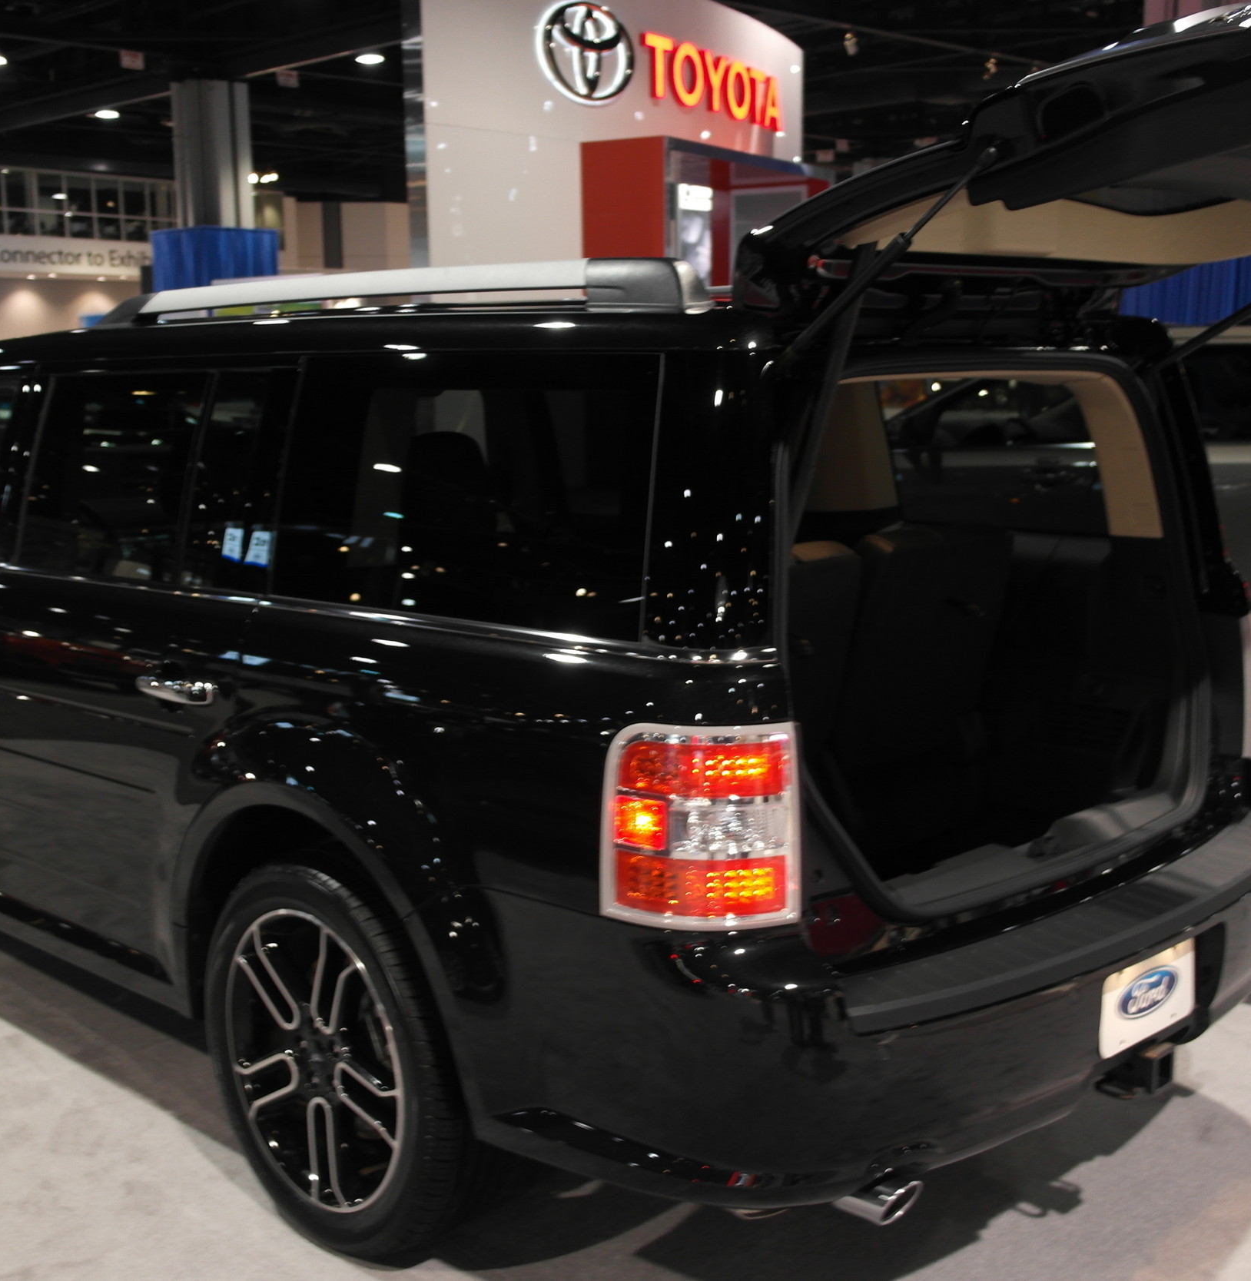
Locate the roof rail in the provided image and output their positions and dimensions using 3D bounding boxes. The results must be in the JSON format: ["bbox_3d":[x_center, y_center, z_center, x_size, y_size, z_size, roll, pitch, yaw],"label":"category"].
[{"bbox_3d":[-0.530,-0.639,2.990,1.812,0.091,0.059,9,12,43],"label":"roof rail"}]

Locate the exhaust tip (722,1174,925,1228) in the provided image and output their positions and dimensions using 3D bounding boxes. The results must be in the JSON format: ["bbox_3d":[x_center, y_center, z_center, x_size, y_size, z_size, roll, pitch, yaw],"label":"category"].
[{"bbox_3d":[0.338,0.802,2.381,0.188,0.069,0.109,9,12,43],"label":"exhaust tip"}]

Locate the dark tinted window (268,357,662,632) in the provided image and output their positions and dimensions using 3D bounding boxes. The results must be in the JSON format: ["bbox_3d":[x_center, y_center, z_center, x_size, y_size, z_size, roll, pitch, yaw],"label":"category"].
[{"bbox_3d":[-0.283,-0.250,2.554,0.901,0.416,0.050,9,0,43],"label":"dark tinted window"}]

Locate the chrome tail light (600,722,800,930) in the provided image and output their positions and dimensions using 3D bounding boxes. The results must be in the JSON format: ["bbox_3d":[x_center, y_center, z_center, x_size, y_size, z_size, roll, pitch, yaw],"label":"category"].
[{"bbox_3d":[0.102,0.256,2.269,0.267,0.292,0.153,9,12,43],"label":"chrome tail light"}]

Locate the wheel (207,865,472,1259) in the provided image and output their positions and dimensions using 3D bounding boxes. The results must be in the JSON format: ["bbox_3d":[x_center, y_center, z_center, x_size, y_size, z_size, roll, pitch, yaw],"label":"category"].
[{"bbox_3d":[-0.486,0.737,2.943,0.729,0.729,0.253,9,12,43],"label":"wheel"}]

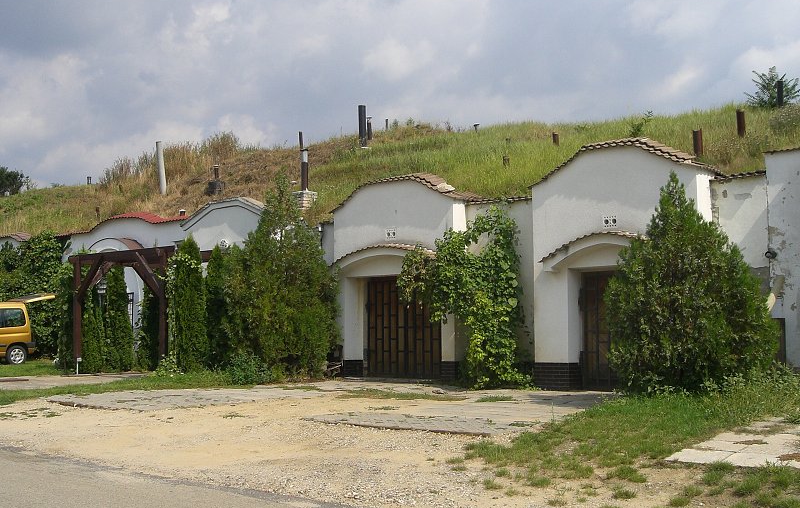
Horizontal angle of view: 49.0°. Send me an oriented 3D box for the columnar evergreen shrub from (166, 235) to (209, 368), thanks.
[{"bbox_3d":[-5.094,1.201,21.100,0.920,3.320,0.920,0,-4,0],"label":"columnar evergreen shrub"}]

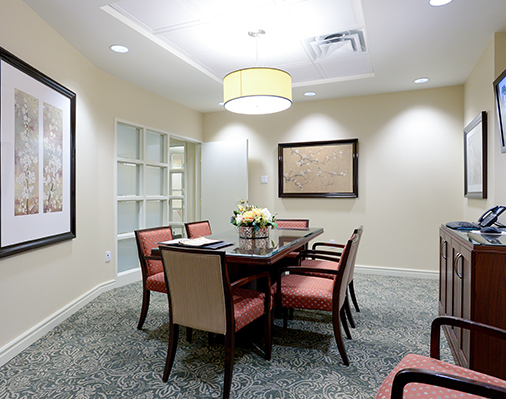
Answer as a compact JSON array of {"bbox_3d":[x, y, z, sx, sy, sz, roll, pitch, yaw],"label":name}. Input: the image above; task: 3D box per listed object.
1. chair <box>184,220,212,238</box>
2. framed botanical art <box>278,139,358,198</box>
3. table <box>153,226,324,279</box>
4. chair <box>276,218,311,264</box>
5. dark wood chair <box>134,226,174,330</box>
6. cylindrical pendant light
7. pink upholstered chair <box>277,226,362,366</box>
[{"bbox_3d":[-0.396,0.706,3.837,0.600,0.855,0.570,0,0,21],"label":"chair"},{"bbox_3d":[1.013,-0.464,5.275,1.257,0.893,0.045,0,0,21],"label":"framed botanical art"},{"bbox_3d":[0.065,0.754,3.328,0.950,0.762,2.200,0,0,21],"label":"table"},{"bbox_3d":[0.429,0.705,4.296,0.570,0.855,0.600,0,0,21],"label":"chair"},{"bbox_3d":[-0.660,0.708,3.049,0.600,0.855,0.570,0,0,21],"label":"dark wood chair"},{"bbox_3d":[0.053,-1.070,3.327,0.680,0.270,0.680,0,0,0],"label":"cylindrical pendant light"},{"bbox_3d":[0.489,0.710,2.596,0.600,0.855,0.570,0,0,19],"label":"pink upholstered chair"}]

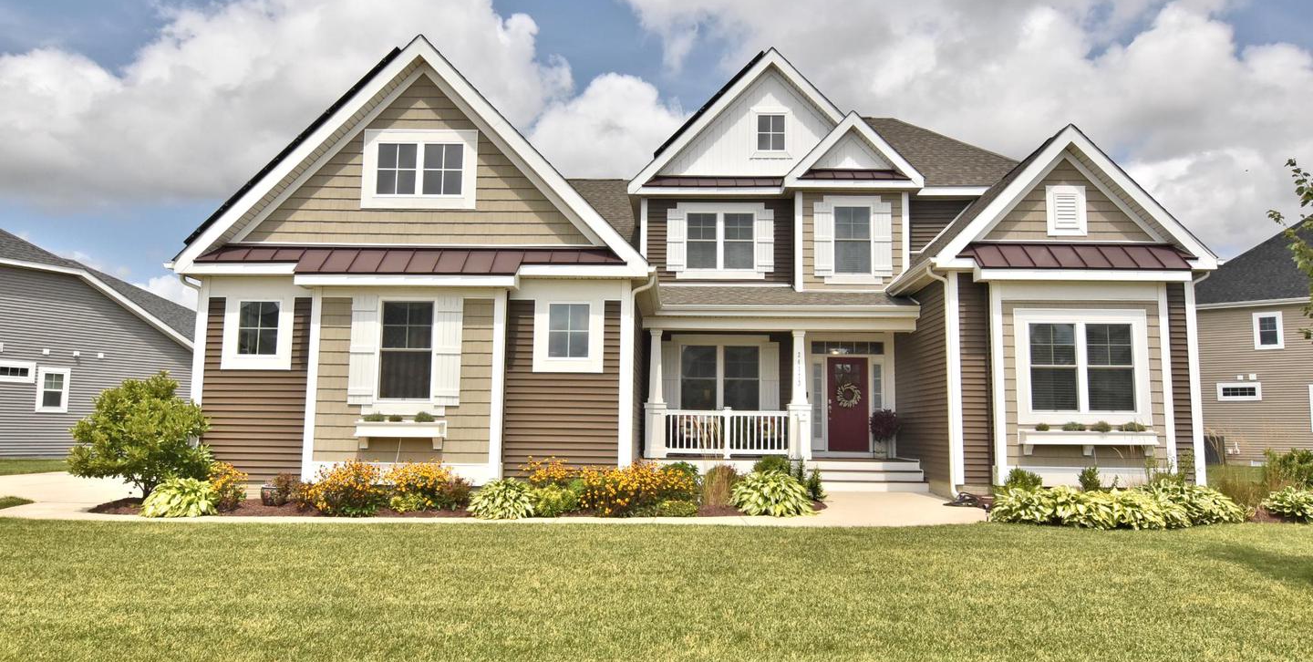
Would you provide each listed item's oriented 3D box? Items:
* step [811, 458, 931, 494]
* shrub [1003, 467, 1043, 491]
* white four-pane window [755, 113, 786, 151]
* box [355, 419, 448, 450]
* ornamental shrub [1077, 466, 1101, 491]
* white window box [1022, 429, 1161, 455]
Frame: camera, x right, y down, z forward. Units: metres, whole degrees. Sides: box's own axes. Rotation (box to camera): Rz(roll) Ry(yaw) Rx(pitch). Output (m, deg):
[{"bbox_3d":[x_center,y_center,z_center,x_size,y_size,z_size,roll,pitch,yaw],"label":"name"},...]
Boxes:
[{"bbox_3d":[3.752,2.598,14.367,2.060,0.515,0.700,1,-7,2],"label":"step"},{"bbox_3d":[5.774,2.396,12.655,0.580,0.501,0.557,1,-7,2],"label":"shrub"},{"bbox_3d":[2.563,-4.429,17.977,0.664,0.895,0.100,1,-7,2],"label":"white four-pane window"},{"bbox_3d":[-3.657,1.494,11.517,1.245,0.409,0.270,1,-7,2],"label":"box"},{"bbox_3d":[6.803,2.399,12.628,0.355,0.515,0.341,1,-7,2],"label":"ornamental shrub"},{"bbox_3d":[6.974,1.808,12.976,2.118,0.422,0.270,1,-7,2],"label":"white window box"}]

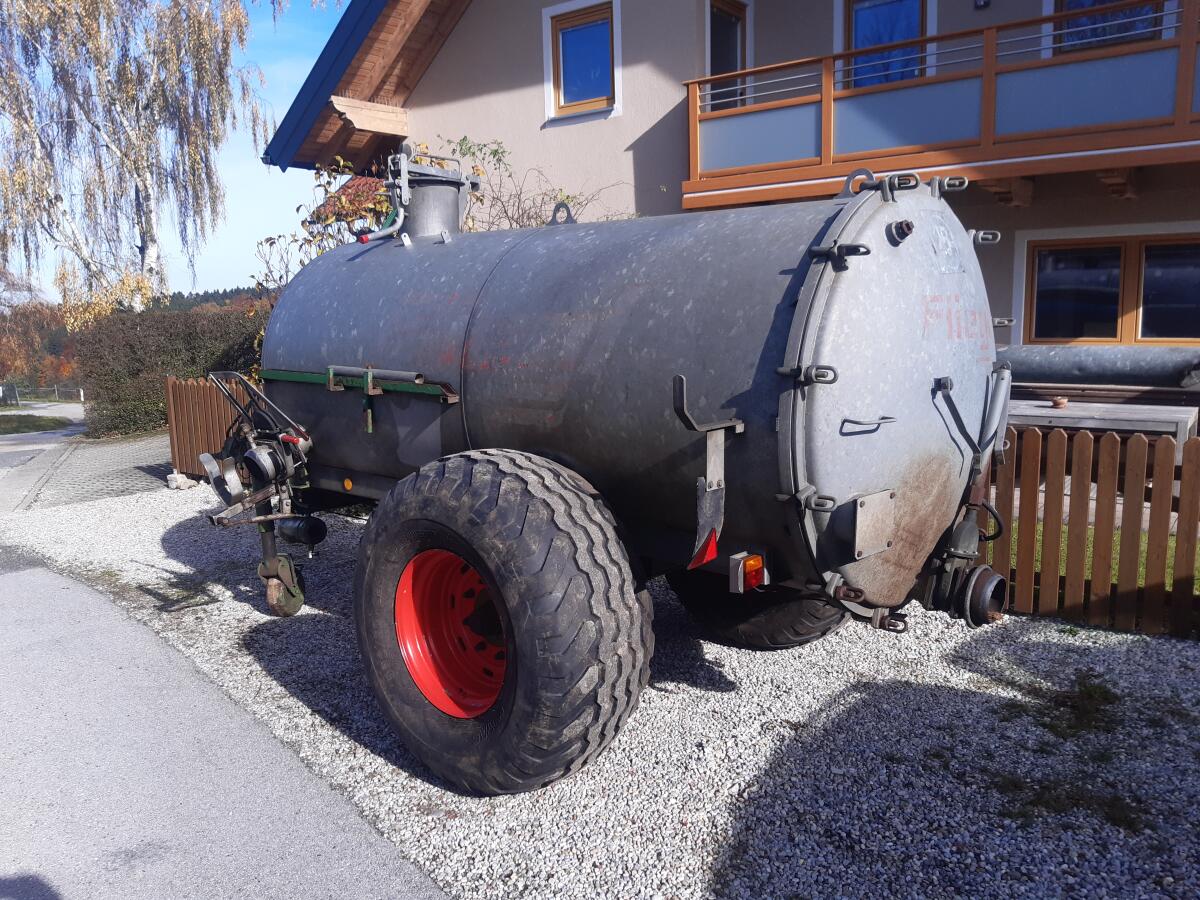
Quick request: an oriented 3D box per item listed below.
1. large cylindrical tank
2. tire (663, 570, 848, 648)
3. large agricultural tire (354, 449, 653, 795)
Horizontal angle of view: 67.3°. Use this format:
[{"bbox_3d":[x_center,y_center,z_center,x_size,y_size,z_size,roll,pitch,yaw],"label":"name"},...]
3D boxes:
[{"bbox_3d":[-0.098,-0.319,4.047,3.476,1.437,1.437,8,13,42],"label":"large cylindrical tank"},{"bbox_3d":[0.800,0.393,4.525,1.211,1.211,0.547,6,12,43],"label":"tire"},{"bbox_3d":[-0.383,0.611,3.274,1.211,1.211,0.547,6,12,43],"label":"large agricultural tire"}]

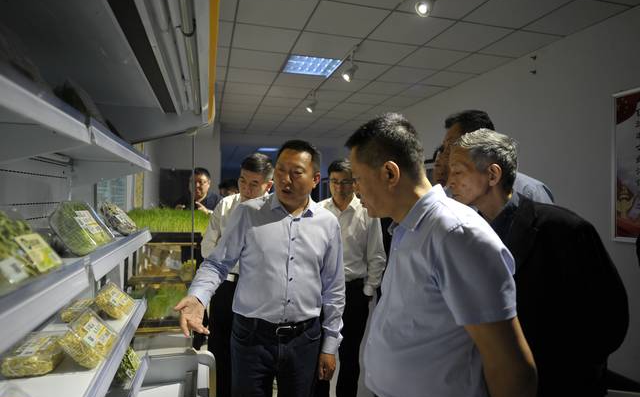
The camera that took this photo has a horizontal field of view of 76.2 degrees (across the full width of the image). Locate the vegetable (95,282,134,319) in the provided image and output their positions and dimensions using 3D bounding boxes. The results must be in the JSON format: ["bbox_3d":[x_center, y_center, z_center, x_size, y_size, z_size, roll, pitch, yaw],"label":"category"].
[{"bbox_3d":[-0.748,0.377,1.478,0.117,0.046,0.183,45,-11,-11],"label":"vegetable"}]

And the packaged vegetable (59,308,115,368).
[{"bbox_3d":[-0.623,0.377,1.097,0.048,0.117,0.183,-44,11,-11],"label":"packaged vegetable"}]

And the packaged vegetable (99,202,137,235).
[{"bbox_3d":[-0.720,0.079,1.443,0.036,0.117,0.183,-41,10,-12],"label":"packaged vegetable"}]

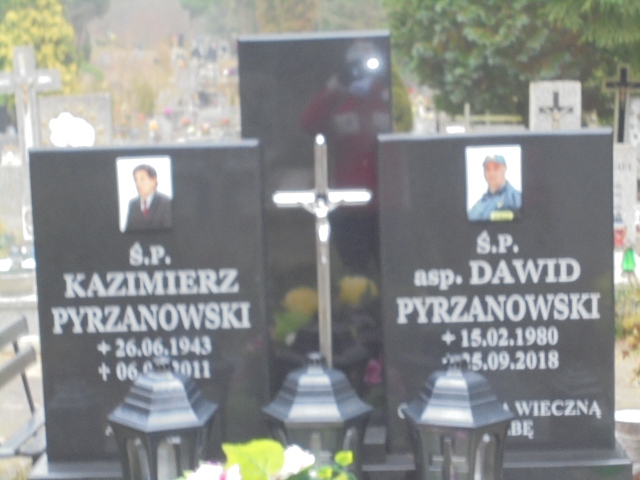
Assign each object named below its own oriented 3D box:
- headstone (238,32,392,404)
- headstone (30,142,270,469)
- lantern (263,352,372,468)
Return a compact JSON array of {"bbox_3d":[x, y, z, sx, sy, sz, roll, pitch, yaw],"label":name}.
[{"bbox_3d":[0.004,-0.014,3.557,0.388,1.034,0.090,-2,7,2],"label":"headstone"},{"bbox_3d":[-0.427,0.160,3.486,0.584,0.813,0.085,-2,7,2],"label":"headstone"},{"bbox_3d":[-0.004,0.481,3.255,0.265,0.424,0.230,-2,7,2],"label":"lantern"}]

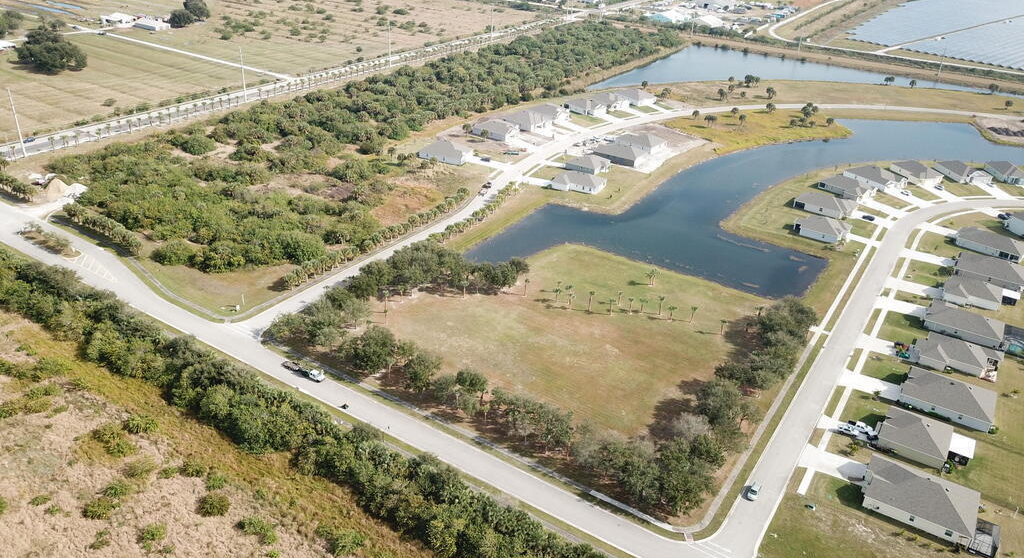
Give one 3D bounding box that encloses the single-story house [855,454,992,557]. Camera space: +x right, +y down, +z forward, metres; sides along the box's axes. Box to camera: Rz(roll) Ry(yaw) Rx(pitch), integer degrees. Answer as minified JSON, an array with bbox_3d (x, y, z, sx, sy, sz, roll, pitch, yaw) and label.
[{"bbox_3d":[81.780,42.350,149.940,22.930,6.830,14.270,19,32,28],"label":"single-story house"}]

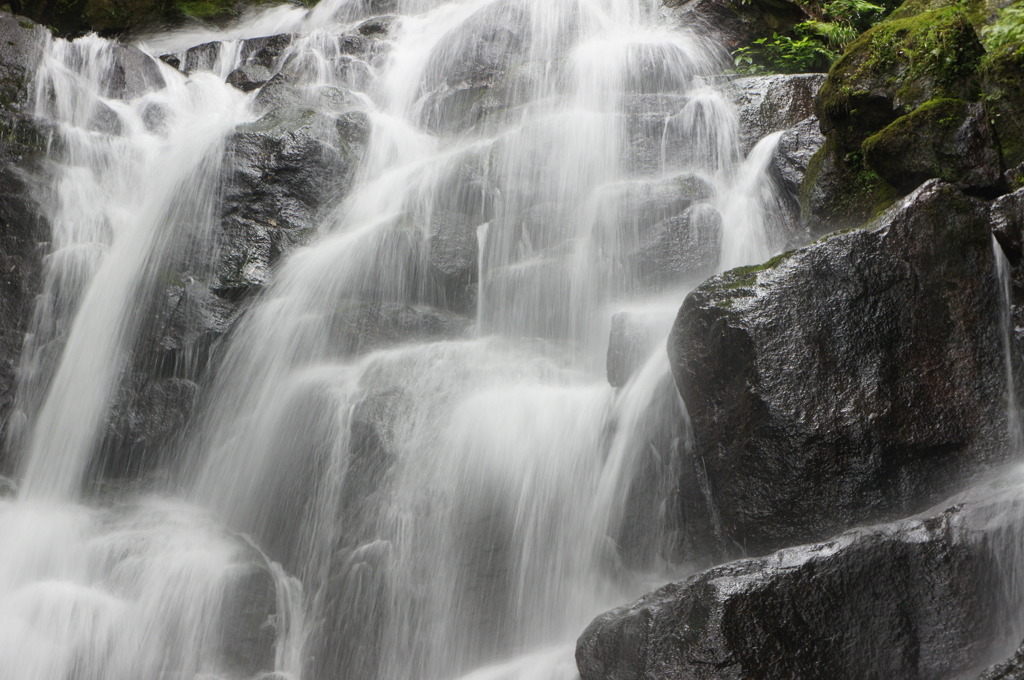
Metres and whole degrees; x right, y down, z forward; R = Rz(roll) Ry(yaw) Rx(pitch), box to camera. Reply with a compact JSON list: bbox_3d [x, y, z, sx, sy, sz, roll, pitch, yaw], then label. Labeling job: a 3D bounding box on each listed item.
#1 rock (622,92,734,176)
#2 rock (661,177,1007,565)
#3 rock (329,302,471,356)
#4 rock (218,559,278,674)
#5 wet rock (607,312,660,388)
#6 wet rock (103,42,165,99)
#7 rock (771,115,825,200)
[{"bbox_3d":[0.929,-1.147,13.000,0.610,0.450,0.420,0,2,0],"label":"rock"},{"bbox_3d":[1.570,0.132,11.200,1.520,1.680,1.200,0,2,8],"label":"rock"},{"bbox_3d":[-0.584,-0.055,12.100,0.720,0.280,0.420,0,2,0],"label":"rock"},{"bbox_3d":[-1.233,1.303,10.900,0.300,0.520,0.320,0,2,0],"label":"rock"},{"bbox_3d":[0.615,0.053,11.800,0.270,0.370,0.300,0,2,0],"label":"wet rock"},{"bbox_3d":[-2.161,-1.539,13.300,0.350,0.320,0.320,0,2,0],"label":"wet rock"},{"bbox_3d":[1.593,-1.024,13.000,0.300,0.450,0.340,0,2,0],"label":"rock"}]

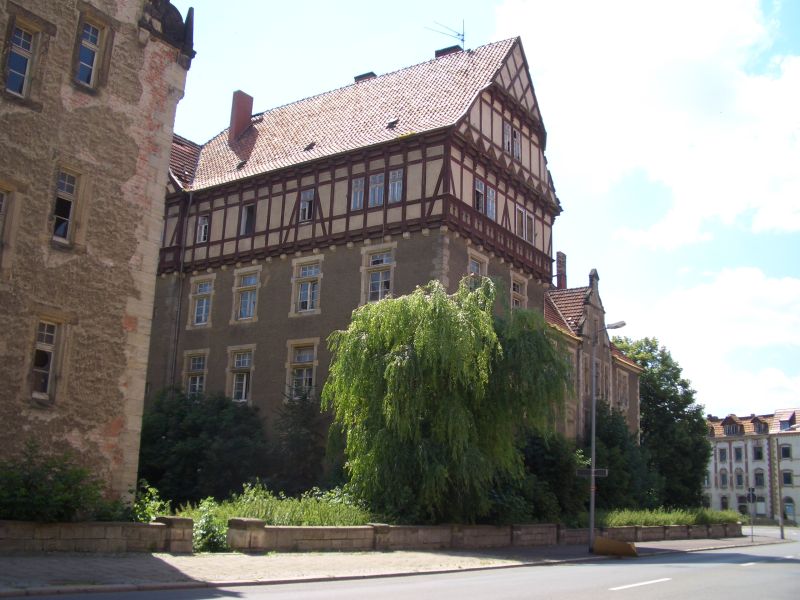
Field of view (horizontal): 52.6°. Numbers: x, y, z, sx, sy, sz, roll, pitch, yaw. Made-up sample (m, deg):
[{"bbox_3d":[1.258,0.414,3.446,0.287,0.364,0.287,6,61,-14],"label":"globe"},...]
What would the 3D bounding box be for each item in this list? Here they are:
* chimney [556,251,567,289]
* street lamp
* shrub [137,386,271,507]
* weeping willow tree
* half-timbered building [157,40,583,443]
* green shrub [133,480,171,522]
[{"bbox_3d":[11.680,-1.923,58.480,0.450,3.200,0.950,-7,-16,33],"label":"chimney"},{"bbox_3d":[6.536,4.189,25.451,1.350,7.200,0.350,-7,-16,33],"label":"street lamp"},{"bbox_3d":[-8.790,6.902,36.000,5.200,5.800,6.300,-7,-16,33],"label":"shrub"},{"bbox_3d":[1.644,3.729,28.600,8.400,8.900,8.600,2,-14,0],"label":"weeping willow tree"},{"bbox_3d":[-2.570,-1.100,49.473,21.600,28.200,14.000,-7,-16,33],"label":"half-timbered building"},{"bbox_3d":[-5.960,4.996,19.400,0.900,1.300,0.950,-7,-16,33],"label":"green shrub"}]

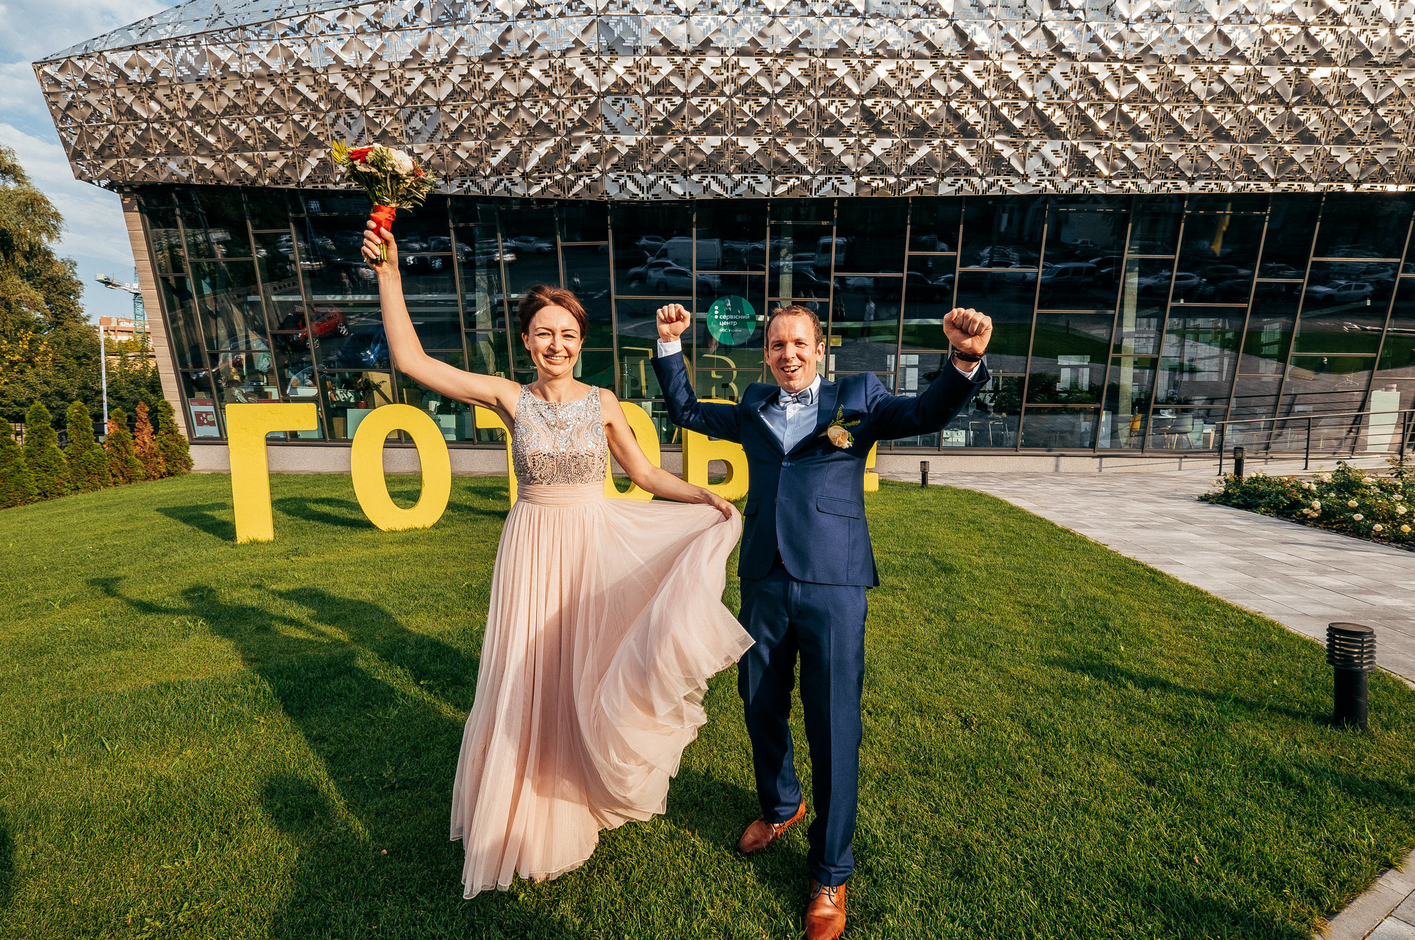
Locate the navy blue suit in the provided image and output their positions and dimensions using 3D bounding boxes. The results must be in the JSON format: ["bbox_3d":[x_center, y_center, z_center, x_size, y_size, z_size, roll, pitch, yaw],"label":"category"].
[{"bbox_3d":[0.316,0.391,1.720,0.880,1.470,0.460,2,4,19],"label":"navy blue suit"}]

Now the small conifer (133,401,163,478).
[{"bbox_3d":[-9.280,-0.468,9.790,0.470,1.300,0.470,4,5,41],"label":"small conifer"}]

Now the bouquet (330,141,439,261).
[{"bbox_3d":[-0.772,-0.646,1.410,0.240,0.280,0.220,-1,4,-23],"label":"bouquet"}]

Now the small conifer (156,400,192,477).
[{"bbox_3d":[-9.303,-0.556,10.240,0.500,1.330,0.500,4,5,41],"label":"small conifer"}]

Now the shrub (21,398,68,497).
[{"bbox_3d":[-9.256,-0.270,8.220,0.500,1.370,0.500,4,5,41],"label":"shrub"}]

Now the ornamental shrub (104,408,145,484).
[{"bbox_3d":[-9.296,-0.387,9.380,0.490,1.220,0.490,4,5,41],"label":"ornamental shrub"}]

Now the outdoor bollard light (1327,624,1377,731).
[{"bbox_3d":[2.805,0.893,2.570,0.145,0.440,0.145,-3,5,-42],"label":"outdoor bollard light"}]

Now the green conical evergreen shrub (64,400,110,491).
[{"bbox_3d":[-9.282,-0.363,8.800,0.520,1.350,0.520,4,5,41],"label":"green conical evergreen shrub"}]

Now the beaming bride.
[{"bbox_3d":[-0.370,0.276,1.680,0.970,1.760,0.600,0,4,-7],"label":"beaming bride"}]

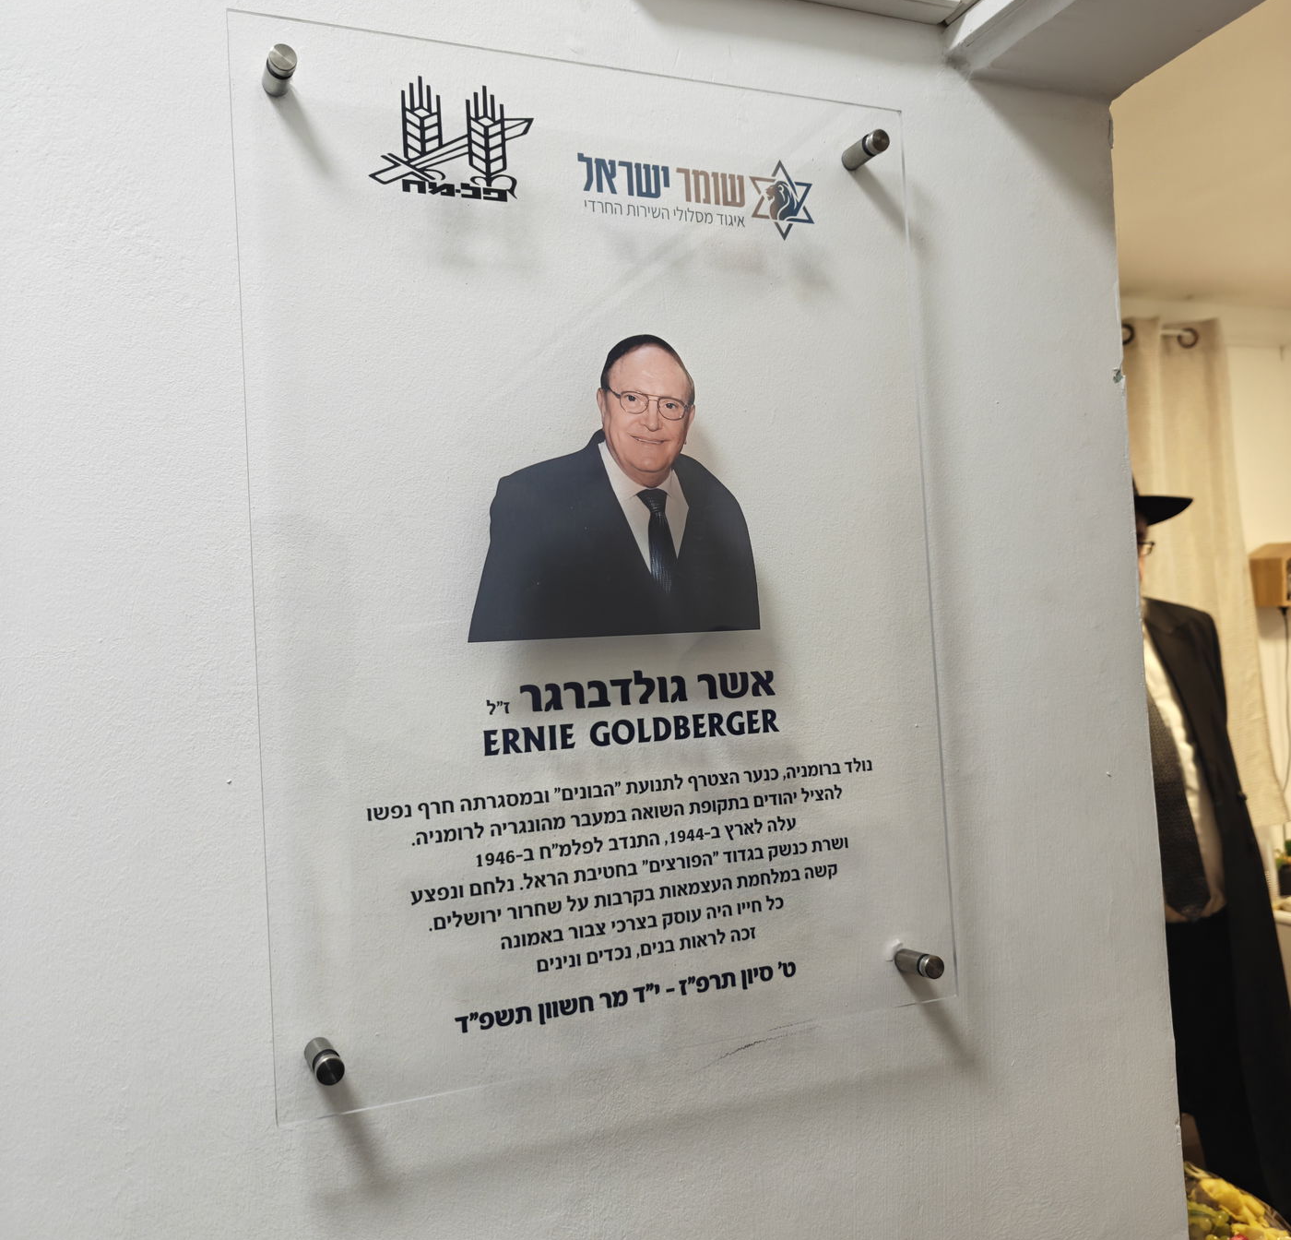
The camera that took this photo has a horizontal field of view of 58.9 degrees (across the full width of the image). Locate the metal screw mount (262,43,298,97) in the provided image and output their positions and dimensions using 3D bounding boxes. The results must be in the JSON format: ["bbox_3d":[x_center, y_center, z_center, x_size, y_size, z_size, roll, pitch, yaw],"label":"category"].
[{"bbox_3d":[-0.235,-0.352,0.735,0.017,0.017,0.039,-2,-2,-24],"label":"metal screw mount"}]

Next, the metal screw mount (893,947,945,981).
[{"bbox_3d":[0.210,0.264,0.879,0.017,0.017,0.039,-2,-2,-24],"label":"metal screw mount"}]

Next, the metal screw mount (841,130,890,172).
[{"bbox_3d":[0.174,-0.369,0.900,0.017,0.017,0.039,-2,-2,-24],"label":"metal screw mount"}]

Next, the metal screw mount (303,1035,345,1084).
[{"bbox_3d":[-0.200,0.276,0.714,0.017,0.017,0.039,-2,-2,-24],"label":"metal screw mount"}]

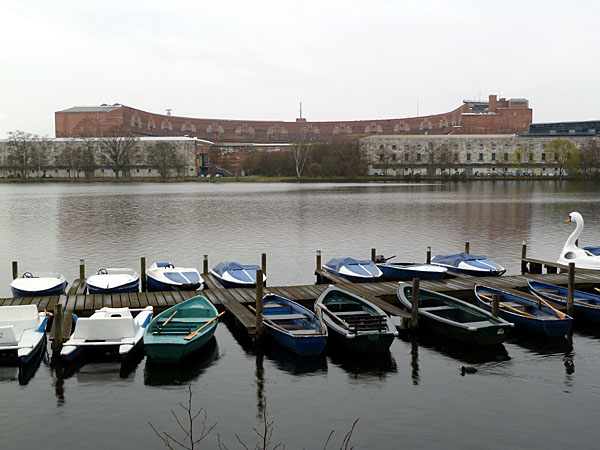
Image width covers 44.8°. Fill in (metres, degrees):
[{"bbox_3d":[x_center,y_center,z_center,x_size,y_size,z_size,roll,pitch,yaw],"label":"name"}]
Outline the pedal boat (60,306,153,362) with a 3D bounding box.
[{"bbox_3d":[-4.191,2.289,16.308,1.620,0.840,3.700,-1,4,-6],"label":"pedal boat"}]

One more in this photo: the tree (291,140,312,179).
[{"bbox_3d":[0.585,-24.364,270.946,7.927,14.088,7.764,0,4,0],"label":"tree"}]

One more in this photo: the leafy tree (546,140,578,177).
[{"bbox_3d":[99.684,-25.280,276.924,11.785,15.157,11.542,1,4,20],"label":"leafy tree"}]

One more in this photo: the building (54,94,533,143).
[{"bbox_3d":[-3.356,-52.537,457.392,250.000,42.000,165.000,0,4,0],"label":"building"}]

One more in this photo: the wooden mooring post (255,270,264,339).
[{"bbox_3d":[-0.882,1.807,16.198,0.160,1.650,0.160,0,4,0],"label":"wooden mooring post"}]

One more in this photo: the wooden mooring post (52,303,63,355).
[{"bbox_3d":[-5.043,2.180,15.226,0.160,1.080,0.160,0,4,0],"label":"wooden mooring post"}]

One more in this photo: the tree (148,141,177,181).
[{"bbox_3d":[-51.046,-23.992,270.958,10.088,14.831,9.880,-1,4,-11],"label":"tree"}]

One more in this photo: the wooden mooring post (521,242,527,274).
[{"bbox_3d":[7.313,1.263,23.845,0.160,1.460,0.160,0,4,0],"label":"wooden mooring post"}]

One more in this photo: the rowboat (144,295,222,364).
[{"bbox_3d":[-2.611,2.319,16.491,1.460,0.740,4.100,0,4,3],"label":"rowboat"}]

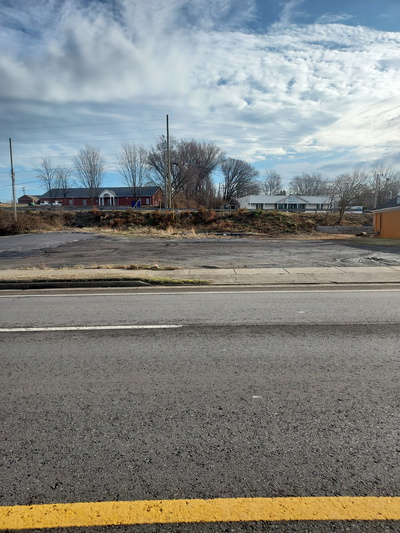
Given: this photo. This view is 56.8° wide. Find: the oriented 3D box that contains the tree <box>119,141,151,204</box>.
[{"bbox_3d":[-17.722,-24.892,100.000,8.658,17.489,8.225,-1,5,0],"label":"tree"}]

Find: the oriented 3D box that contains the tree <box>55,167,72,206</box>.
[{"bbox_3d":[-38.040,-22.294,103.000,5.016,11.259,4.765,-1,5,0],"label":"tree"}]

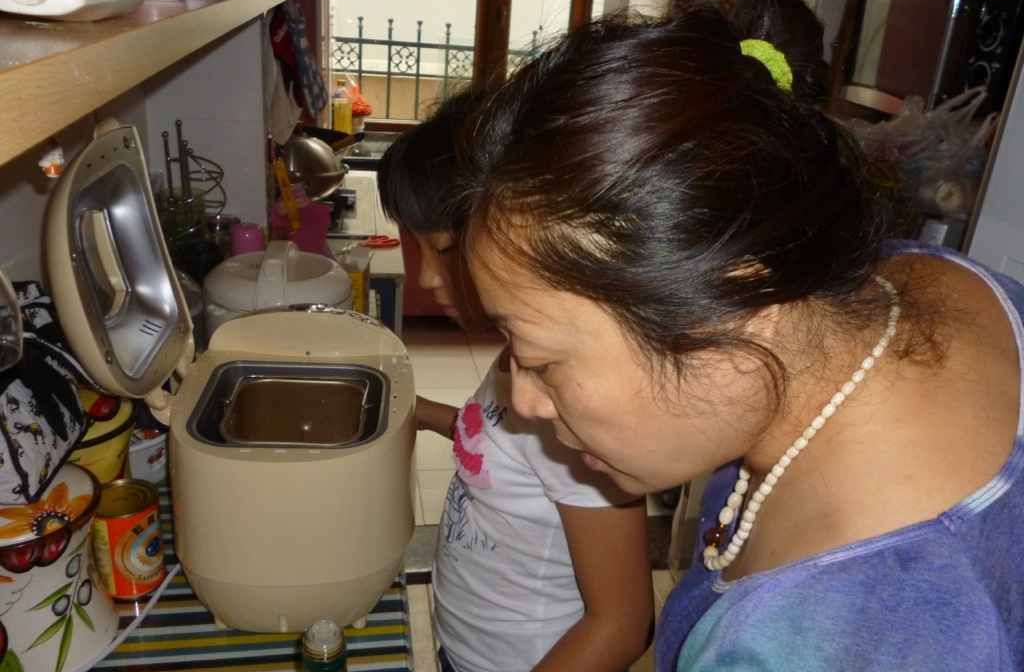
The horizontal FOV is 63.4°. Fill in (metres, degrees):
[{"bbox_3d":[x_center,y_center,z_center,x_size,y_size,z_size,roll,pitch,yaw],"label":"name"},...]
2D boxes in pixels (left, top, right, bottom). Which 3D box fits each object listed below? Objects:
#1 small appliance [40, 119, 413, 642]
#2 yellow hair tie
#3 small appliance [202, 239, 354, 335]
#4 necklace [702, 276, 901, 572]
[{"bbox_3d":[-0.284,0.023,0.947,0.347,0.526,0.368,0,23,-11],"label":"small appliance"},{"bbox_3d":[0.130,-0.138,0.435,0.043,0.043,0.014,0,31,36],"label":"yellow hair tie"},{"bbox_3d":[-0.402,-0.035,1.430,0.250,0.245,0.262,0,23,-11],"label":"small appliance"},{"bbox_3d":[0.155,0.052,0.496,0.052,0.212,0.135,19,18,-18],"label":"necklace"}]

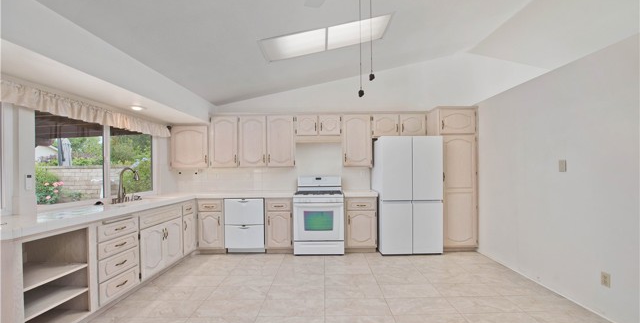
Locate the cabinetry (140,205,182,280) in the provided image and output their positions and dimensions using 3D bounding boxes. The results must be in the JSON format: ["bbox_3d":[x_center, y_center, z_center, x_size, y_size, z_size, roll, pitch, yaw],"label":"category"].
[{"bbox_3d":[-2.195,0.955,3.030,0.600,0.840,0.820,-1,-1,0],"label":"cabinetry"}]

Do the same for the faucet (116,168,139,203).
[{"bbox_3d":[-2.345,0.283,3.060,0.250,0.420,0.090,-1,-1,0],"label":"faucet"}]

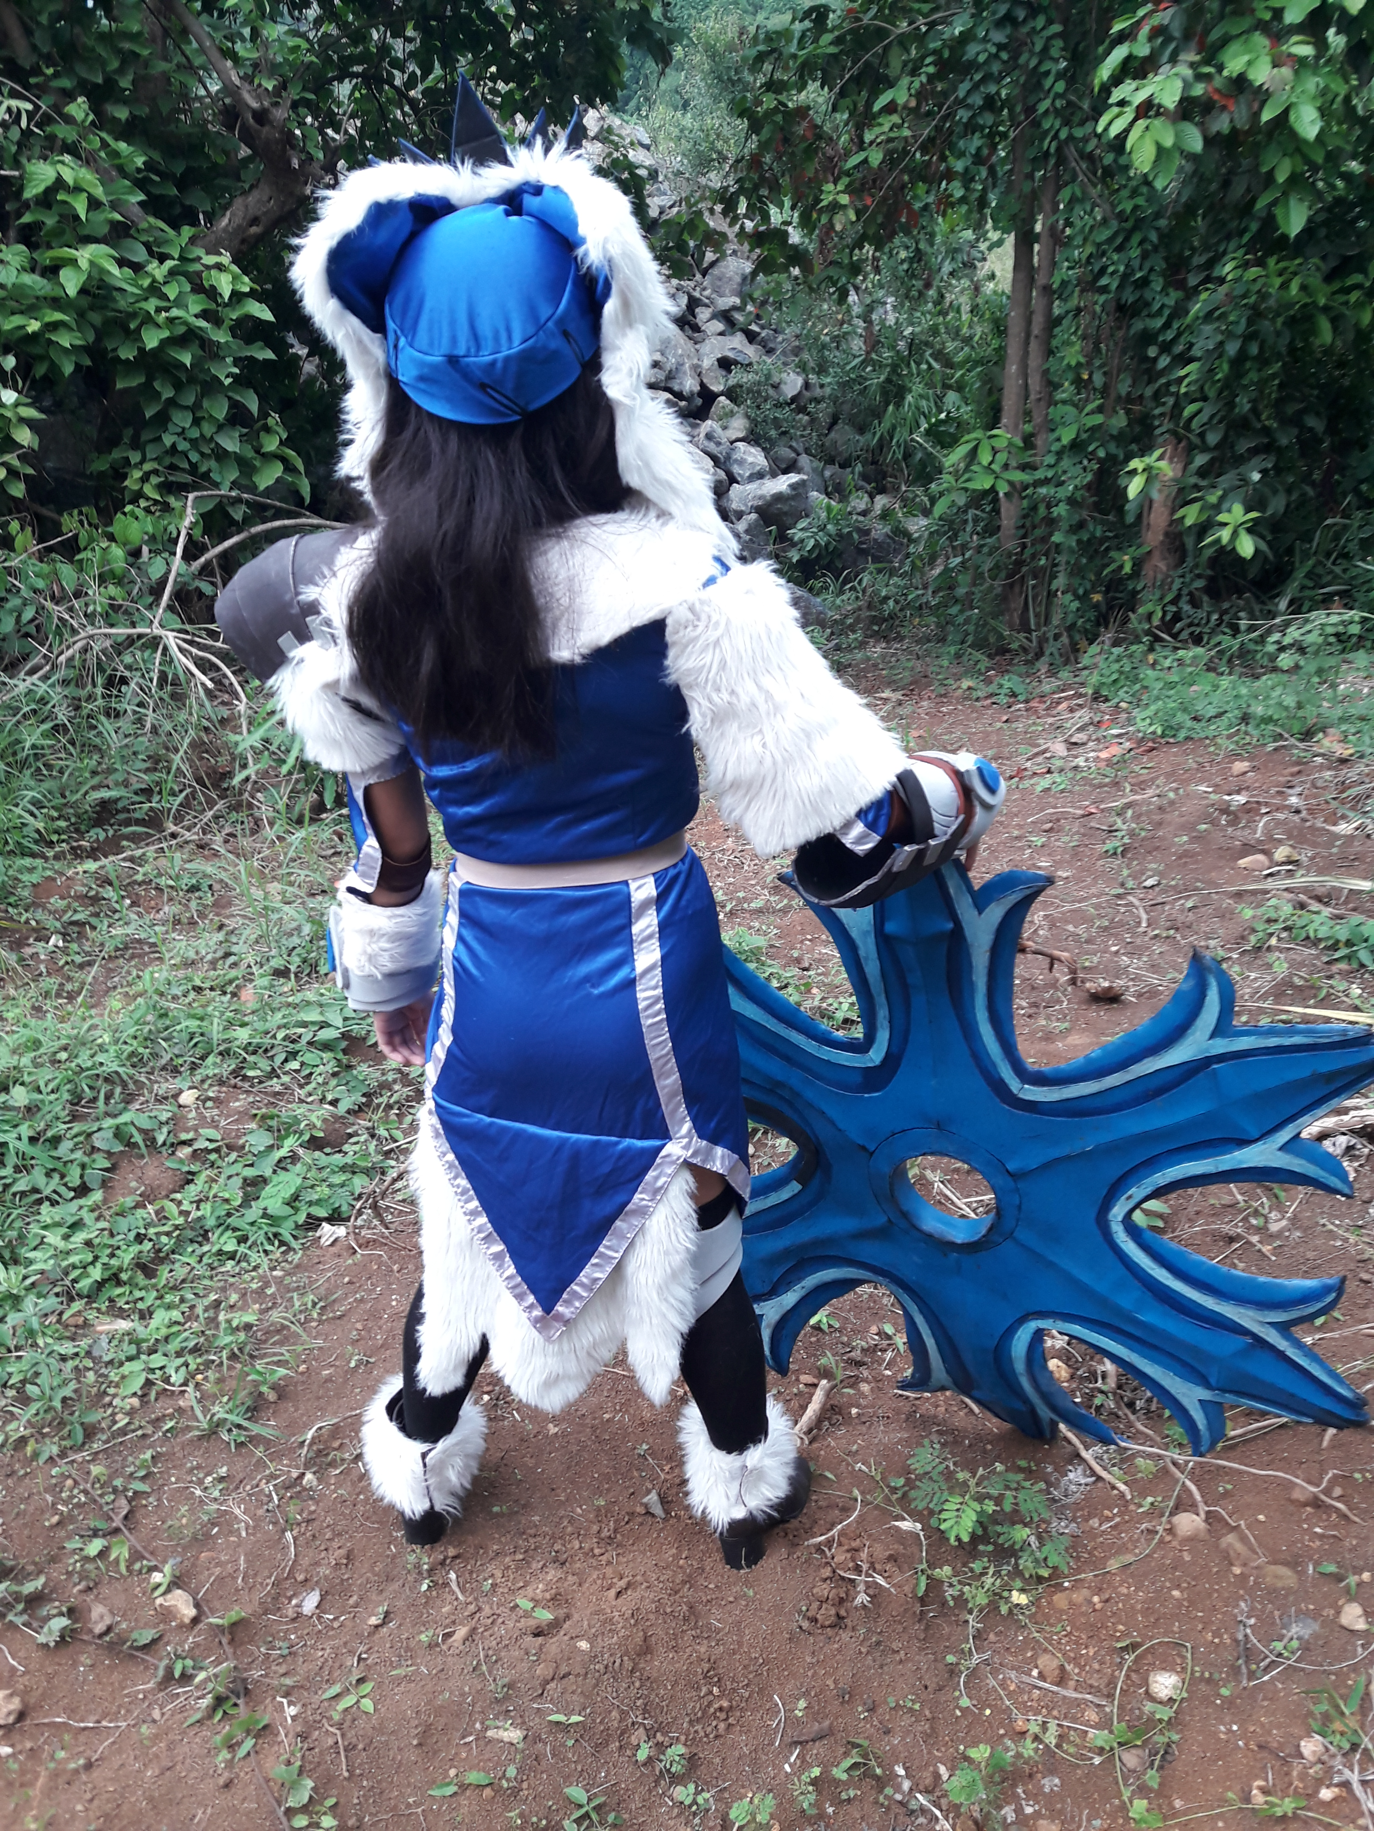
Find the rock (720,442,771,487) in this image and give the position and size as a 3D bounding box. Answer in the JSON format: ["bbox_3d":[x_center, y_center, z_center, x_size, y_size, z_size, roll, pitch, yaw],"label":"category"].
[{"bbox_3d":[0.356,-2.747,9.000,0.280,0.250,0.250,-1,23,0],"label":"rock"}]

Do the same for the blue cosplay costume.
[{"bbox_3d":[-0.065,0.025,1.775,0.800,1.770,0.500,2,23,8],"label":"blue cosplay costume"}]

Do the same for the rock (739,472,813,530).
[{"bbox_3d":[0.521,-2.437,8.700,0.430,0.320,0.340,-1,23,0],"label":"rock"}]

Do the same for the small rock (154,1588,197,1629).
[{"bbox_3d":[-0.673,0.912,1.950,0.053,0.032,0.042,-1,23,0],"label":"small rock"}]

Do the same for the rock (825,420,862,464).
[{"bbox_3d":[0.984,-2.969,9.300,0.220,0.230,0.210,-1,23,0],"label":"rock"}]

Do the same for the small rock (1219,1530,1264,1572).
[{"bbox_3d":[0.749,0.858,2.000,0.053,0.030,0.042,-1,23,0],"label":"small rock"}]

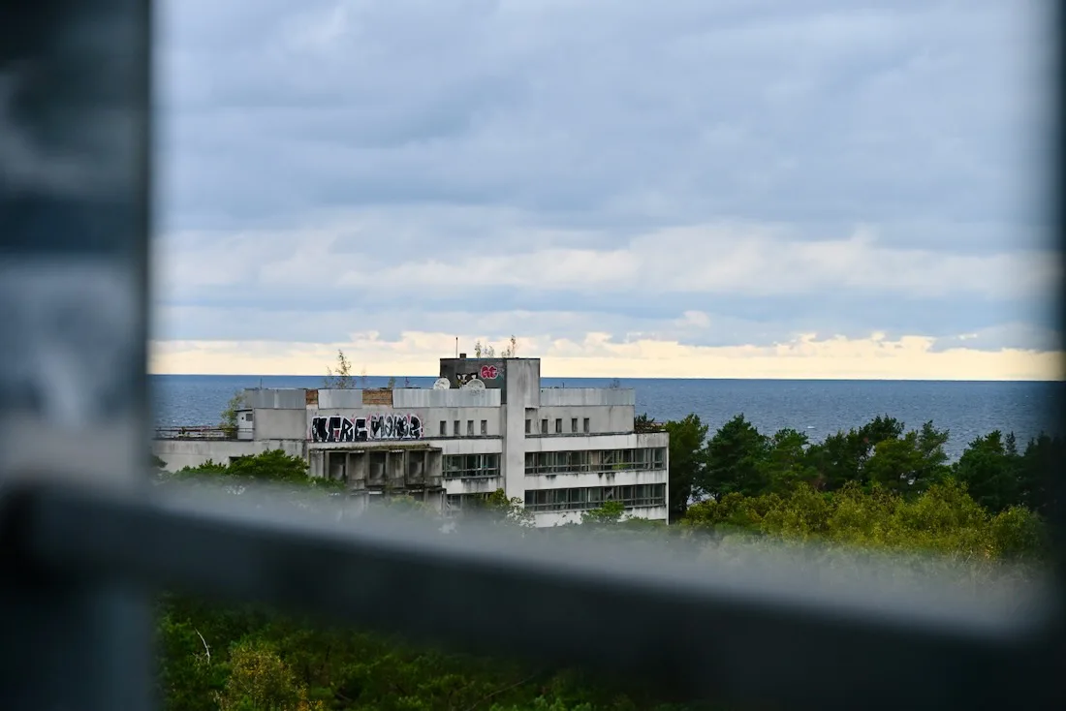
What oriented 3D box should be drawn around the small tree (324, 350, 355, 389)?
[{"bbox_3d":[-15.620,1.253,335.000,2.450,3.550,2.300,0,0,-3],"label":"small tree"}]

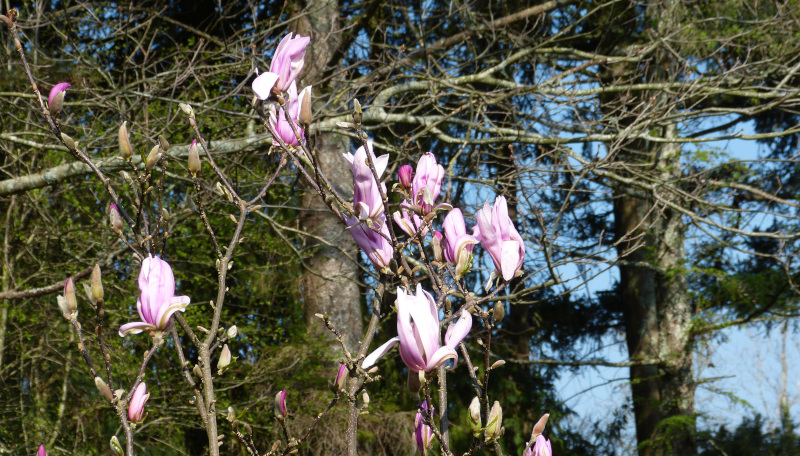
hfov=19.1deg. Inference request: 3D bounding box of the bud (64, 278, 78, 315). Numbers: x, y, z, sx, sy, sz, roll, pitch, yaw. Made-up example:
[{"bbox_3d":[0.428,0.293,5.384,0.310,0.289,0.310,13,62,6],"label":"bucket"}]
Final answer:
[{"bbox_3d":[-0.378,0.079,2.740,0.014,0.041,0.014,-9,-3,0],"label":"bud"}]

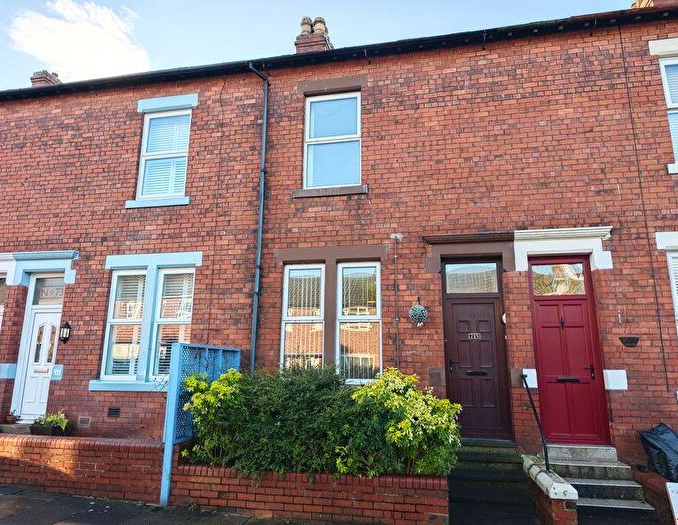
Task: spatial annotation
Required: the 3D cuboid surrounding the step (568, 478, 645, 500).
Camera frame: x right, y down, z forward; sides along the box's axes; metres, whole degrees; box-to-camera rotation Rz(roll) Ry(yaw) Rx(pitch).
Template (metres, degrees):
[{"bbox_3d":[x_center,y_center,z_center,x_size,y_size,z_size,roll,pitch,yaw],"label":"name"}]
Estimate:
[{"bbox_3d":[3.227,2.858,5.877,1.030,0.165,0.360,-2,-13,11],"label":"step"}]

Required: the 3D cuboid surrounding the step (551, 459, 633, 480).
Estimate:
[{"bbox_3d":[3.293,2.770,6.223,1.030,0.170,0.310,-2,-13,11],"label":"step"}]

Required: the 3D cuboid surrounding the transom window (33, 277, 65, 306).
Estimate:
[{"bbox_3d":[-5.558,0.556,8.920,0.760,0.566,0.070,-2,-13,11],"label":"transom window"}]

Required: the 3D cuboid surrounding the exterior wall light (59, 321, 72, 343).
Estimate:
[{"bbox_3d":[-4.941,1.267,8.361,0.160,0.399,0.145,-2,-13,11],"label":"exterior wall light"}]

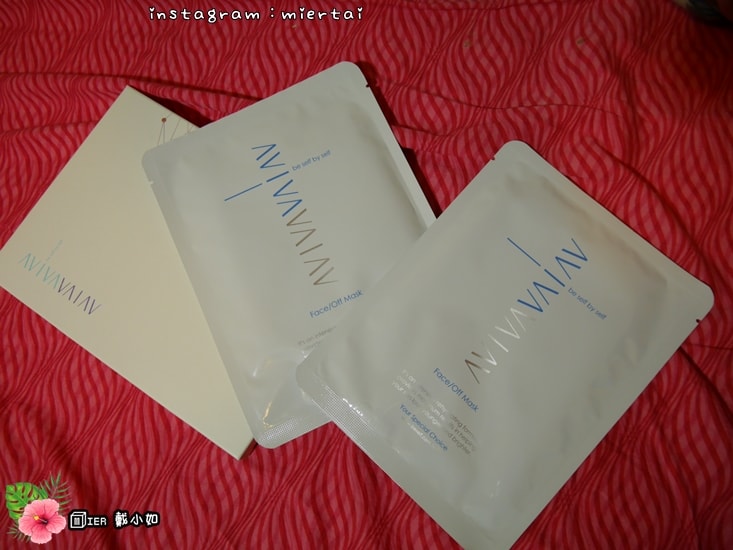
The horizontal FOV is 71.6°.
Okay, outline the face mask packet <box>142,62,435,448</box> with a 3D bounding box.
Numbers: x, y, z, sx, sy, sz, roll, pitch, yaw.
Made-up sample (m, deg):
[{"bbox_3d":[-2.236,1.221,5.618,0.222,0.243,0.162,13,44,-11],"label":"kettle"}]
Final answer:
[{"bbox_3d":[-0.030,-0.016,0.273,0.133,0.011,0.178,-25,80,-1],"label":"face mask packet"}]

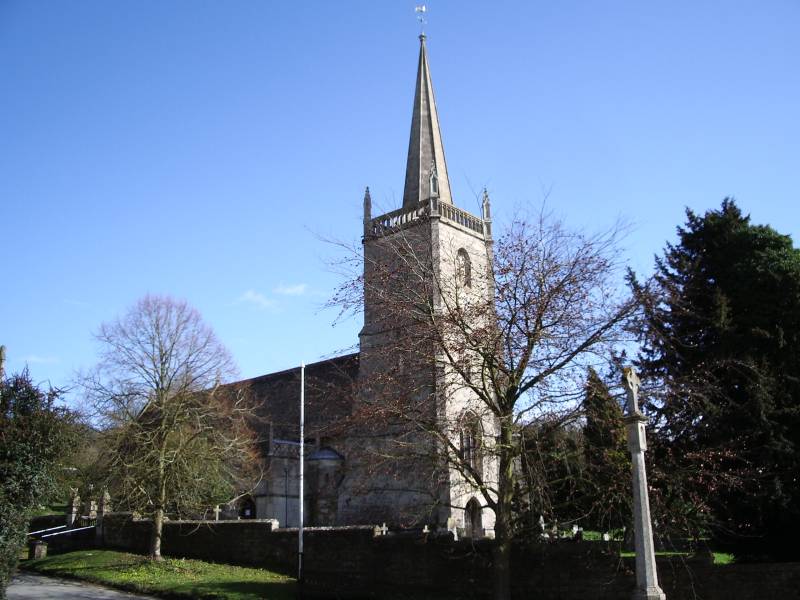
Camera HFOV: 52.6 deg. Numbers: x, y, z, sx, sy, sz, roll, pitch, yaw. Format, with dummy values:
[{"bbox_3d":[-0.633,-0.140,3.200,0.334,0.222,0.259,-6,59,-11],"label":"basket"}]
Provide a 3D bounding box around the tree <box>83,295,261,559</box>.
[{"bbox_3d":[-9.006,4.762,31.881,6.900,10.273,6.900,-14,-20,40],"label":"tree"}]

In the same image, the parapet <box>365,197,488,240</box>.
[{"bbox_3d":[1.870,-4.785,57.747,6.460,1.634,6.460,-14,-20,40],"label":"parapet"}]

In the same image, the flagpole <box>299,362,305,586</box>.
[{"bbox_3d":[-2.668,4.687,22.310,0.085,6.024,0.085,-14,-20,40],"label":"flagpole"}]

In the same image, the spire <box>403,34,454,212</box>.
[{"bbox_3d":[1.768,-13.127,60.076,3.700,15.068,3.700,-14,-20,40],"label":"spire"}]

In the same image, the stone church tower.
[{"bbox_3d":[1.898,-2.478,57.103,7.400,37.183,7.400,-14,-20,40],"label":"stone church tower"}]

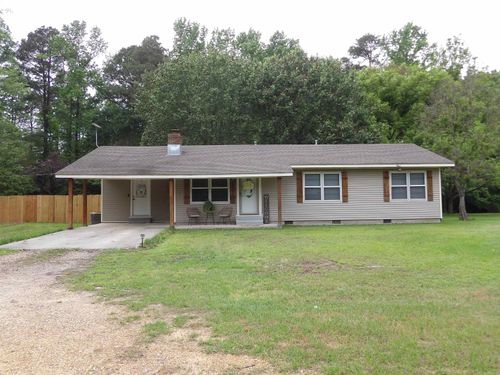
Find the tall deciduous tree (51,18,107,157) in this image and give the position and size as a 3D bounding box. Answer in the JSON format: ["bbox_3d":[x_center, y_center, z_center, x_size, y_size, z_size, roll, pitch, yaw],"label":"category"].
[{"bbox_3d":[-15.476,-6.283,36.703,4.941,18.004,4.941,-1,-2,-4],"label":"tall deciduous tree"}]

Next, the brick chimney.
[{"bbox_3d":[-3.925,-2.342,21.374,0.762,1.331,0.700,-1,-2,-4],"label":"brick chimney"}]

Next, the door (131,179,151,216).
[{"bbox_3d":[-5.483,0.436,20.396,0.914,2.000,0.100,-1,-2,-4],"label":"door"}]

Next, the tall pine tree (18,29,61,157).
[{"bbox_3d":[-20.174,-6.342,38.697,4.436,18.381,4.436,-1,-2,-4],"label":"tall pine tree"}]

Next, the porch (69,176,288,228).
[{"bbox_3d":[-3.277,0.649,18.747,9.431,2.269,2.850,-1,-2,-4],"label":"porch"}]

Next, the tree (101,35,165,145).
[{"bbox_3d":[-11.211,-6.017,38.712,6.172,17.487,6.172,-1,-2,-4],"label":"tree"}]

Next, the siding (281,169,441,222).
[{"bbox_3d":[5.481,0.403,19.829,7.962,2.658,0.400,-1,-2,-4],"label":"siding"}]

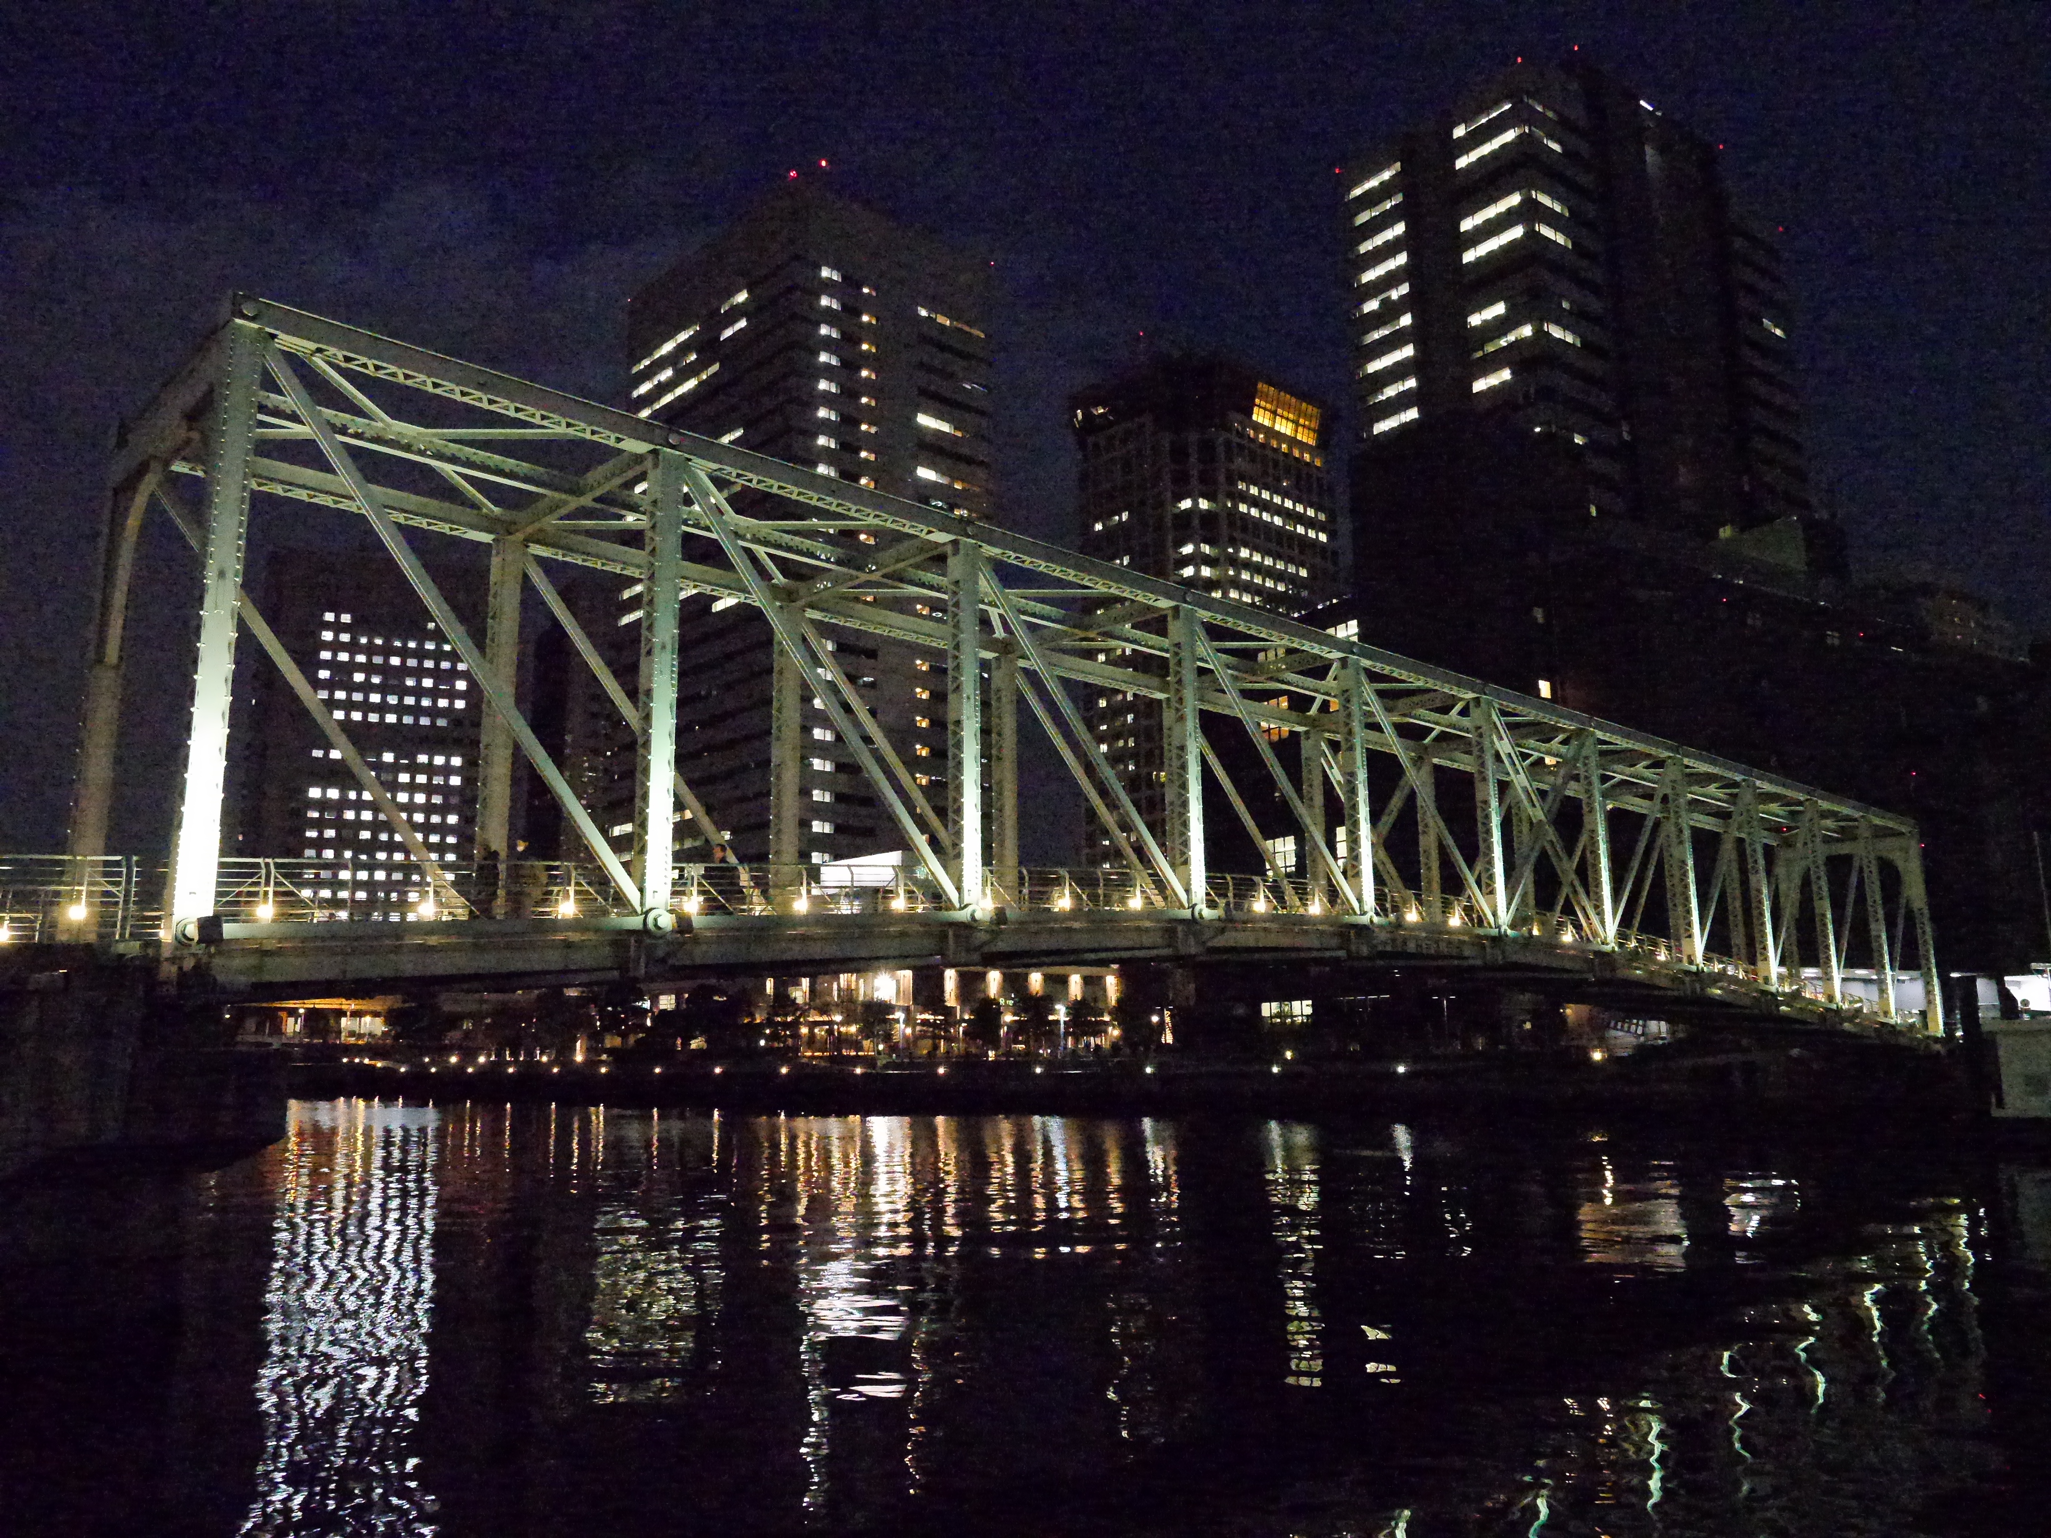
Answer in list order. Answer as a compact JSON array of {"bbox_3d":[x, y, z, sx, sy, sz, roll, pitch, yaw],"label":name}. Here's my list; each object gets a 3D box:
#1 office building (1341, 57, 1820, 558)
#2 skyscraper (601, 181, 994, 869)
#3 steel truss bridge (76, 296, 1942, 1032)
[{"bbox_3d":[72.106,-23.057,177.717,57.200,109.000,27.200,7,-13,-35],"label":"office building"},{"bbox_3d":[-32.937,-17.979,207.327,33.798,112.398,47.946,9,-14,-42],"label":"skyscraper"},{"bbox_3d":[12.596,2.887,41.122,66.800,9.240,6.200,9,-14,-42],"label":"steel truss bridge"}]

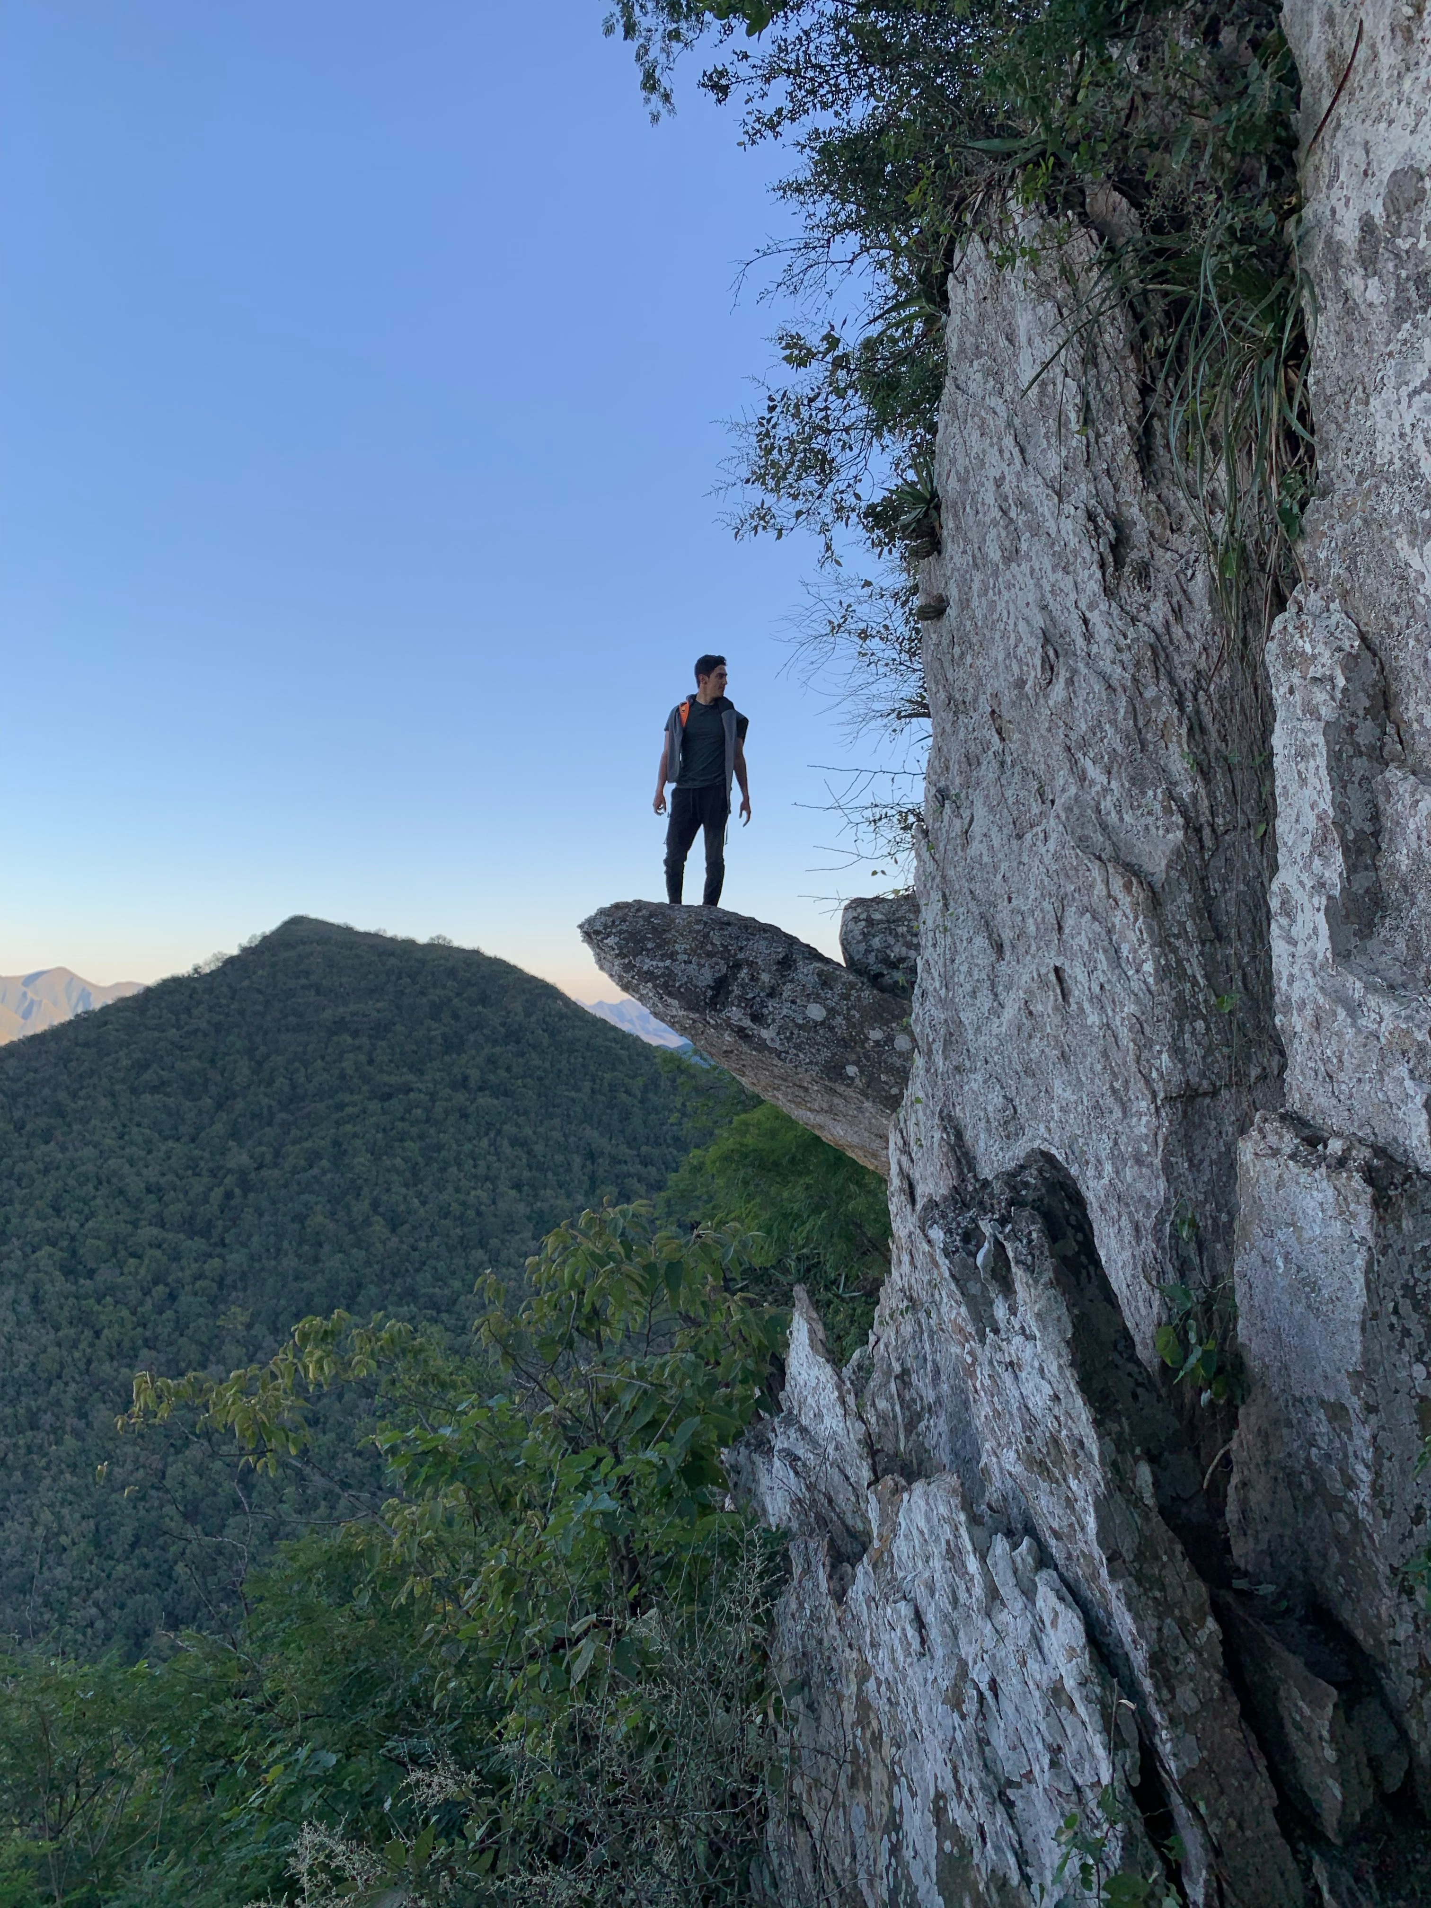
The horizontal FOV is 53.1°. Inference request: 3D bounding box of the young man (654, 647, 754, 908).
[{"bbox_3d":[-0.080,-1.040,9.200,0.620,1.760,0.360,-1,-5,7],"label":"young man"}]

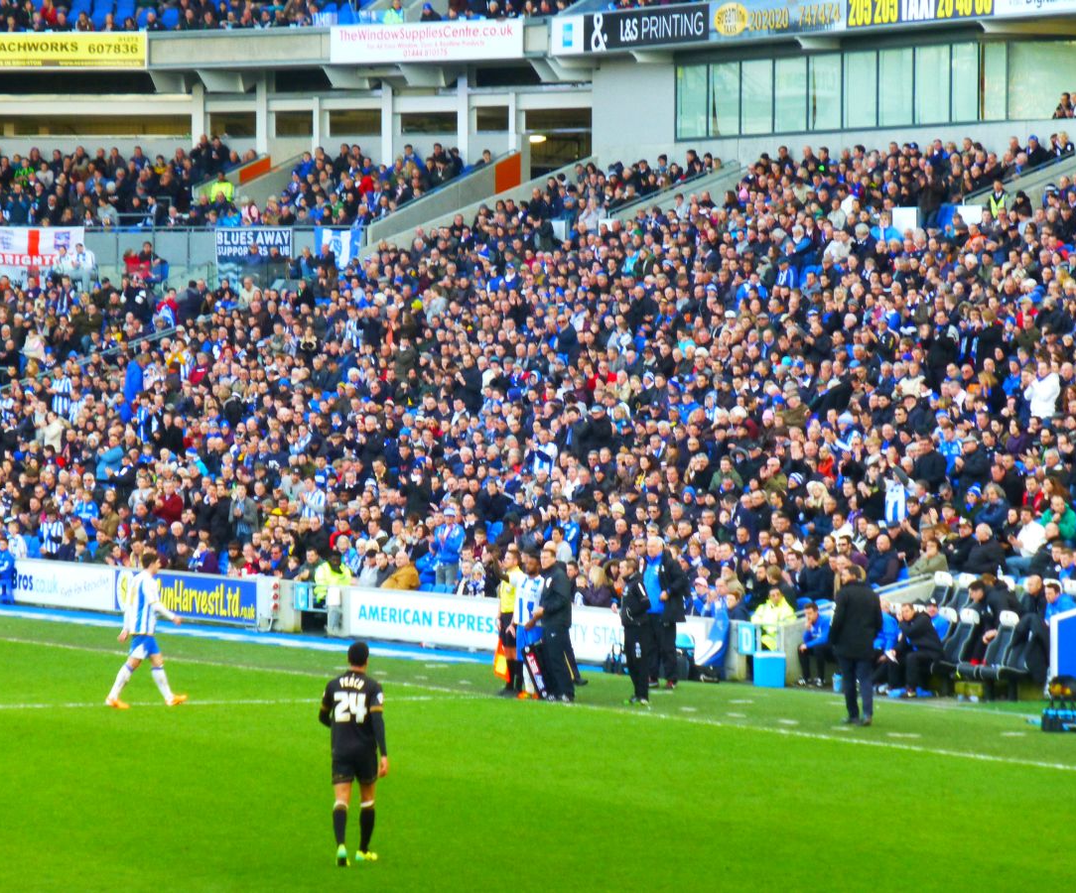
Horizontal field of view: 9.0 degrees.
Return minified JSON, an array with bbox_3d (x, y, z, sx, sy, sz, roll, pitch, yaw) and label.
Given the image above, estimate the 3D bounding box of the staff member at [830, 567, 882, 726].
[{"bbox_3d":[3.633,2.273,78.200,0.570,1.820,0.400,0,1,-25],"label":"staff member"}]

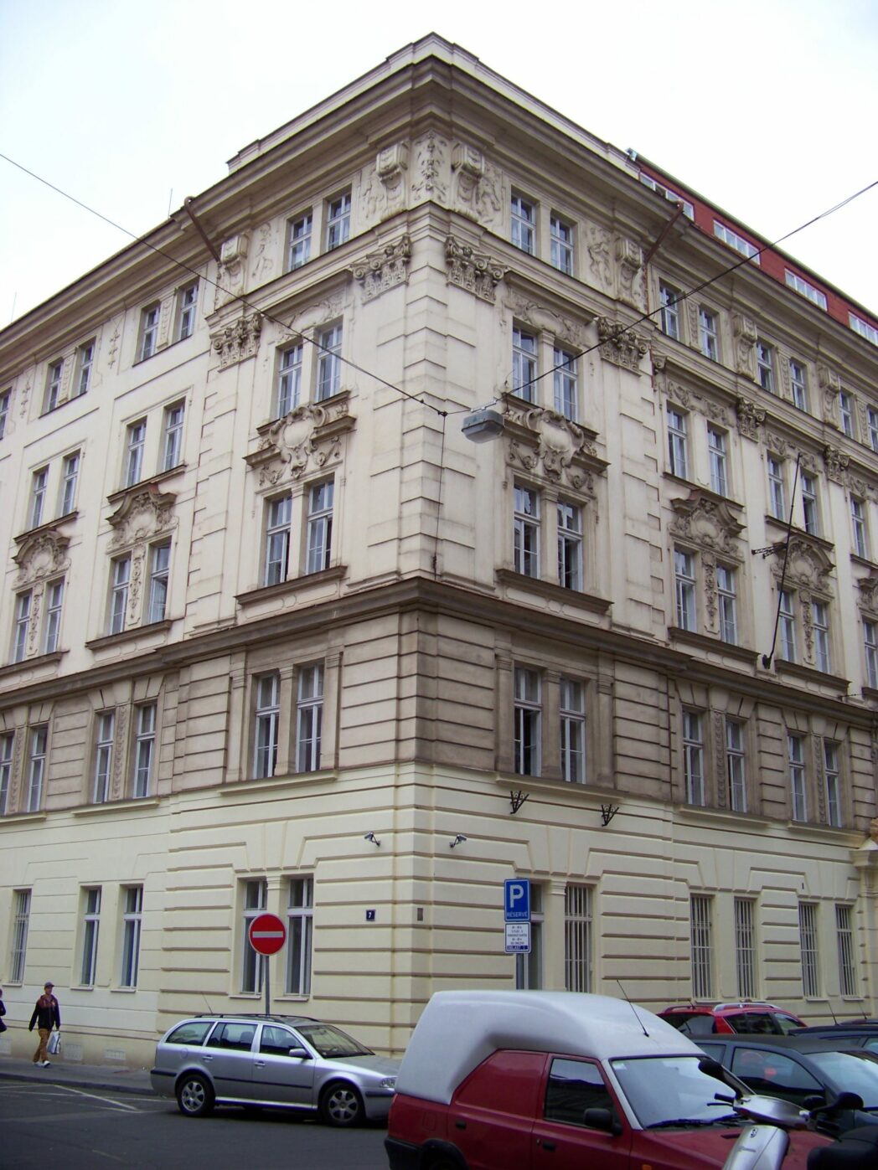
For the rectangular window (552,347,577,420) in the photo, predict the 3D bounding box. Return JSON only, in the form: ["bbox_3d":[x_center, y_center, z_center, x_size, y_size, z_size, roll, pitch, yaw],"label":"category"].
[{"bbox_3d":[2.895,-4.648,28.371,0.987,2.031,0.180,16,-23,-39],"label":"rectangular window"}]

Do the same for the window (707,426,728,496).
[{"bbox_3d":[7.375,-3.220,32.579,0.962,2.092,0.180,16,-23,-39],"label":"window"}]

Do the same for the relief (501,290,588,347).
[{"bbox_3d":[2.516,-6.054,27.699,2.770,0.700,0.140,16,-23,-40],"label":"relief"}]

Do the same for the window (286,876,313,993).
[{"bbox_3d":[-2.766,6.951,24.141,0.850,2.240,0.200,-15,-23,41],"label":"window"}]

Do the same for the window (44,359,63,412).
[{"bbox_3d":[-11.520,-5.972,36.849,0.970,1.730,0.200,-15,-23,41],"label":"window"}]

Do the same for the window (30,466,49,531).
[{"bbox_3d":[-11.481,-2.393,35.399,0.880,1.920,0.200,-15,-23,41],"label":"window"}]

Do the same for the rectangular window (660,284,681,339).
[{"bbox_3d":[5.977,-7.167,32.083,0.970,1.500,0.180,16,-23,-40],"label":"rectangular window"}]

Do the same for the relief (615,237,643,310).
[{"bbox_3d":[4.752,-7.672,30.120,0.660,1.650,0.380,16,-23,-40],"label":"relief"}]

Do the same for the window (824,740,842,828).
[{"bbox_3d":[10.609,5.398,33.047,0.872,2.366,0.180,16,-23,-39],"label":"window"}]

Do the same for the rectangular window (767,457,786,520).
[{"bbox_3d":[9.294,-2.684,33.880,0.960,1.790,0.180,16,-23,-40],"label":"rectangular window"}]

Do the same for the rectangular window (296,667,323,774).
[{"bbox_3d":[-2.511,2.719,24.855,0.938,2.256,0.160,-15,-23,40],"label":"rectangular window"}]

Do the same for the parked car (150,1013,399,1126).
[{"bbox_3d":[-2.310,7.540,19.080,4.510,1.470,1.750,-6,-19,21],"label":"parked car"}]

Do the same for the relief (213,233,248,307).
[{"bbox_3d":[-5.308,-8.028,31.122,0.800,1.900,0.370,-15,-23,41],"label":"relief"}]

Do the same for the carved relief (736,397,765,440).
[{"bbox_3d":[8.504,-4.459,33.244,1.080,1.080,0.300,16,-23,-40],"label":"carved relief"}]

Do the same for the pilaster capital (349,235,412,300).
[{"bbox_3d":[-1.267,-6.670,26.173,1.750,1.050,0.360,-15,-23,40],"label":"pilaster capital"}]

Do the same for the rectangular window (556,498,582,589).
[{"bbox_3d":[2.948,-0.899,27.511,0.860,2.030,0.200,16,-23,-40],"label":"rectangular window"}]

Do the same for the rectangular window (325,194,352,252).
[{"bbox_3d":[-2.257,-8.391,28.444,0.970,1.600,0.200,-15,-23,41],"label":"rectangular window"}]

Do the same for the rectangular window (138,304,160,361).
[{"bbox_3d":[-7.789,-6.850,33.450,0.922,1.676,0.160,-15,-23,40],"label":"rectangular window"}]

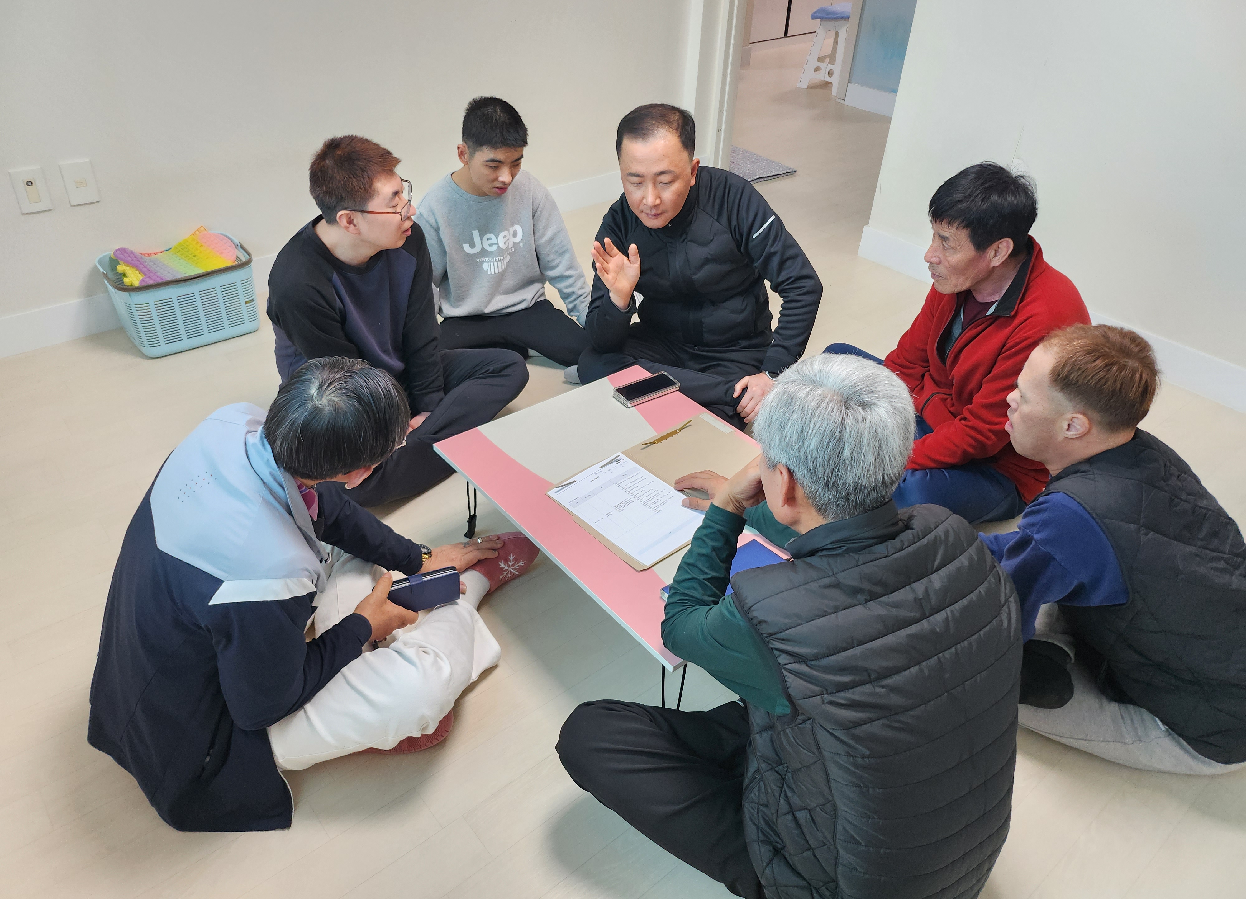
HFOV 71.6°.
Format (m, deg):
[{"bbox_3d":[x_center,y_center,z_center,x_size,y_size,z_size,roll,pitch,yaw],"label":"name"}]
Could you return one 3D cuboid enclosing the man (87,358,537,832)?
[{"bbox_3d":[-0.462,0.156,1.475,0.830,0.790,0.580,-15,40,-23],"label":"man"}]

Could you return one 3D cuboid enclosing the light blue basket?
[{"bbox_3d":[-1.404,-0.496,2.766,0.410,0.250,0.300,-25,44,-33],"label":"light blue basket"}]

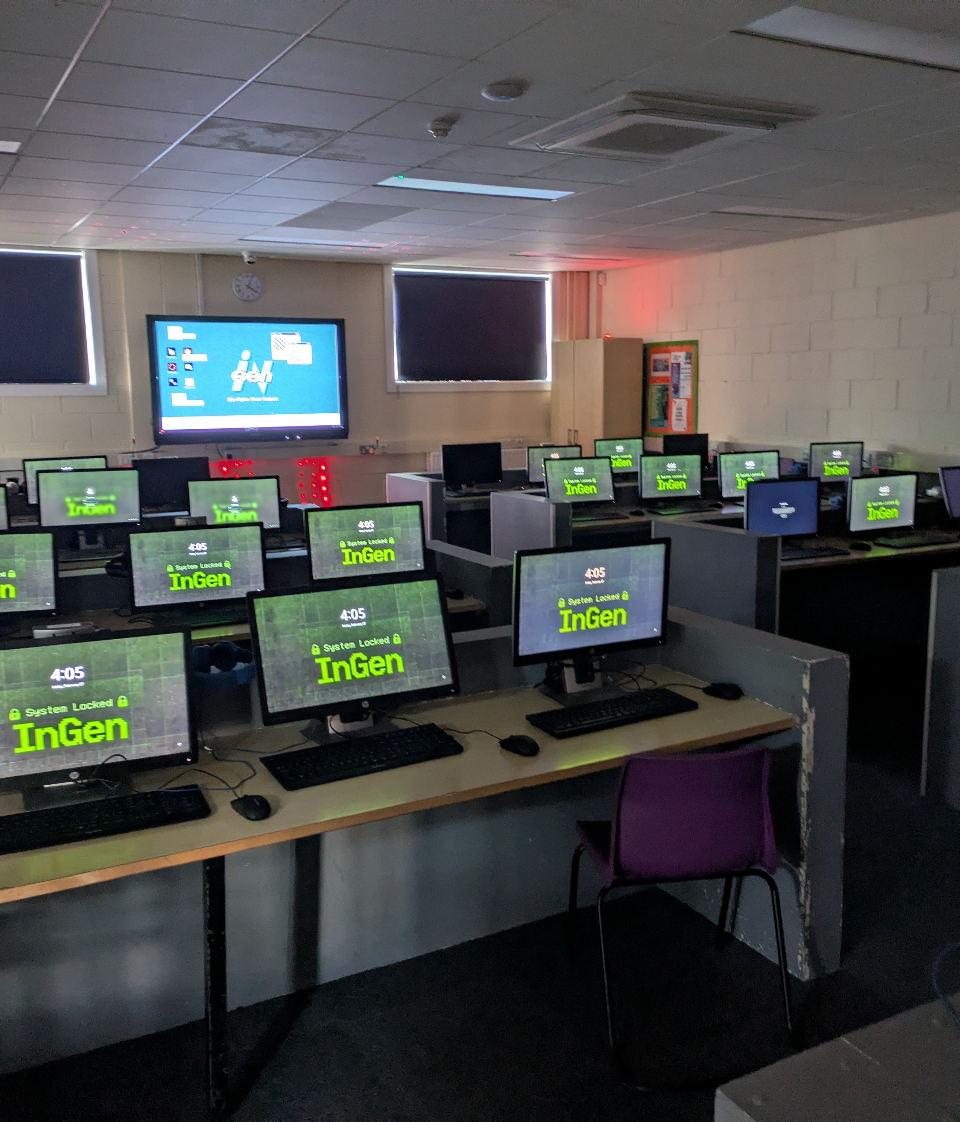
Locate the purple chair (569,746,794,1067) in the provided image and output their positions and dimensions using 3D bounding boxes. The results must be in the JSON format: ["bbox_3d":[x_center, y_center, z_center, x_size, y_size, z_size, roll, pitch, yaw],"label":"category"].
[{"bbox_3d":[0.498,0.769,2.724,0.445,0.745,0.475,-2,10,-8],"label":"purple chair"}]

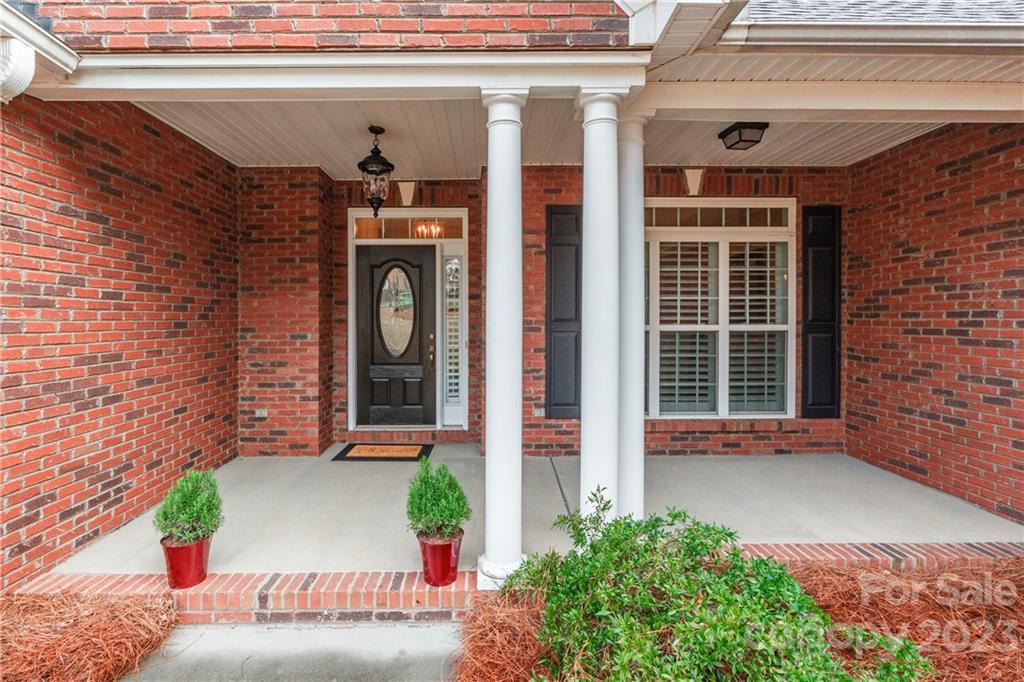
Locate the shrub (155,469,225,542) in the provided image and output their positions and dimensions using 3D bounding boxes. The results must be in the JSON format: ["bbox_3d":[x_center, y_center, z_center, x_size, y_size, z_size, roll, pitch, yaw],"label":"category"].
[{"bbox_3d":[-1.740,0.882,2.450,0.320,0.380,0.320,0,1,-2],"label":"shrub"}]

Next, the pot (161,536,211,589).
[{"bbox_3d":[-1.700,1.145,2.390,0.238,0.218,0.238,0,2,0],"label":"pot"}]

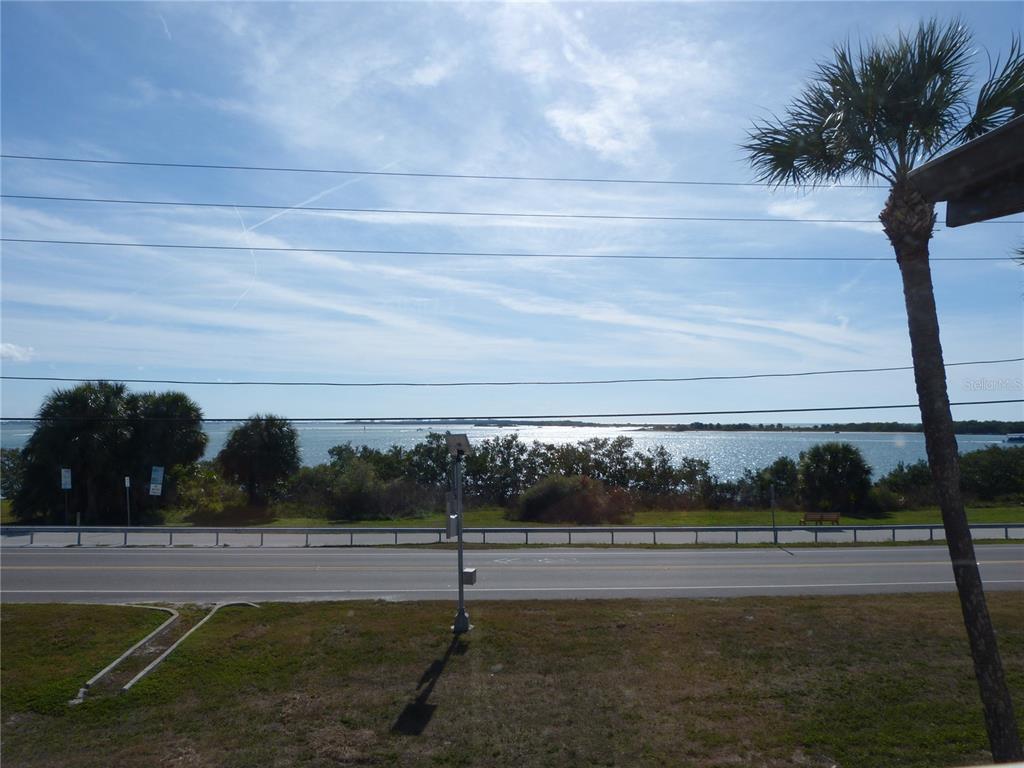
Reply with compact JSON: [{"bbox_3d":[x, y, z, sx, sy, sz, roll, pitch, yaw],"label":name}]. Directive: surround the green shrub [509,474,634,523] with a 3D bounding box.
[{"bbox_3d":[3.384,6.327,41.365,6.200,2.450,4.000,0,-3,-5],"label":"green shrub"}]

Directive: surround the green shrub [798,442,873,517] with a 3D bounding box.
[{"bbox_3d":[19.607,5.710,44.911,4.200,4.200,4.000,0,-3,-5],"label":"green shrub"}]

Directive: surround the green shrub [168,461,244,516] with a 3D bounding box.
[{"bbox_3d":[-17.987,6.060,43.781,4.300,3.050,3.300,0,-3,-5],"label":"green shrub"}]

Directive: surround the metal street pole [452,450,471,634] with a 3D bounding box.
[{"bbox_3d":[-1.286,4.036,18.923,0.400,4.650,0.400,0,-3,-5],"label":"metal street pole"}]

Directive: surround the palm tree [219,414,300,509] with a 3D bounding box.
[{"bbox_3d":[-15.585,4.818,45.652,4.900,5.750,4.800,0,-3,-5],"label":"palm tree"}]

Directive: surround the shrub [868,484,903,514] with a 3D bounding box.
[{"bbox_3d":[22.883,7.024,45.344,2.000,1.650,1.800,0,-3,-5],"label":"shrub"}]

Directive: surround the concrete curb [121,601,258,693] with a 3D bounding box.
[{"bbox_3d":[-7.767,6.289,18.509,1.200,0.330,6.900,0,-3,-5],"label":"concrete curb"}]

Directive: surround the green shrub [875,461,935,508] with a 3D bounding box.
[{"bbox_3d":[26.040,6.574,48.878,3.800,2.950,3.200,0,-3,-5],"label":"green shrub"}]

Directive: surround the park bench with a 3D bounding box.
[{"bbox_3d":[16.272,7.106,39.021,1.900,0.800,0.650,0,-3,-5],"label":"park bench"}]

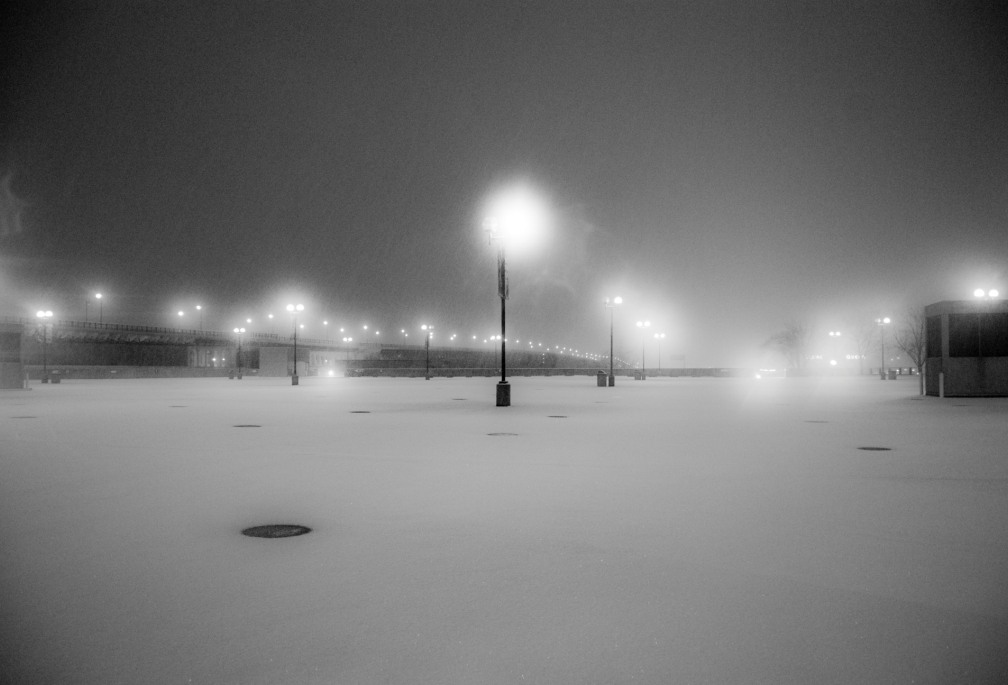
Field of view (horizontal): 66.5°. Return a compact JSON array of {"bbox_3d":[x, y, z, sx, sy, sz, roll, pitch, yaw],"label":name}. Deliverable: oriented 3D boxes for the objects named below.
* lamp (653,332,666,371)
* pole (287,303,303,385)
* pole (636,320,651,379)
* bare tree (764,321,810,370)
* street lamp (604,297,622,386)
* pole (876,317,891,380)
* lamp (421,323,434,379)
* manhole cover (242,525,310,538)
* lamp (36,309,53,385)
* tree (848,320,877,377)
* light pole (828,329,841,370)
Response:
[{"bbox_3d":[21.936,1.921,108.340,1.250,6.300,0.480,0,-2,7],"label":"lamp"},{"bbox_3d":[-16.279,0.194,60.128,1.250,6.300,0.480,0,-2,7],"label":"pole"},{"bbox_3d":[14.970,0.913,82.482,1.250,6.300,0.480,0,-2,7],"label":"pole"},{"bbox_3d":[44.994,0.952,122.000,7.300,8.890,6.940,0,-2,7],"label":"bare tree"},{"bbox_3d":[7.628,-0.035,54.256,1.250,6.300,0.480,0,-2,7],"label":"street lamp"},{"bbox_3d":[38.444,0.676,78.085,1.250,6.300,0.480,0,-2,7],"label":"pole"},{"bbox_3d":[-8.764,1.188,88.521,1.250,6.300,0.480,0,-2,7],"label":"lamp"},{"bbox_3d":[-1.686,1.418,5.697,0.530,0.040,0.530,0,-2,0],"label":"manhole cover"},{"bbox_3d":[-40.192,0.442,67.422,1.250,6.300,0.480,0,-2,7],"label":"lamp"},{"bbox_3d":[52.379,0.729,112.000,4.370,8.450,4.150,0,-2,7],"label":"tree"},{"bbox_3d":[46.010,1.714,106.899,1.250,6.300,0.480,0,-2,7],"label":"light pole"}]

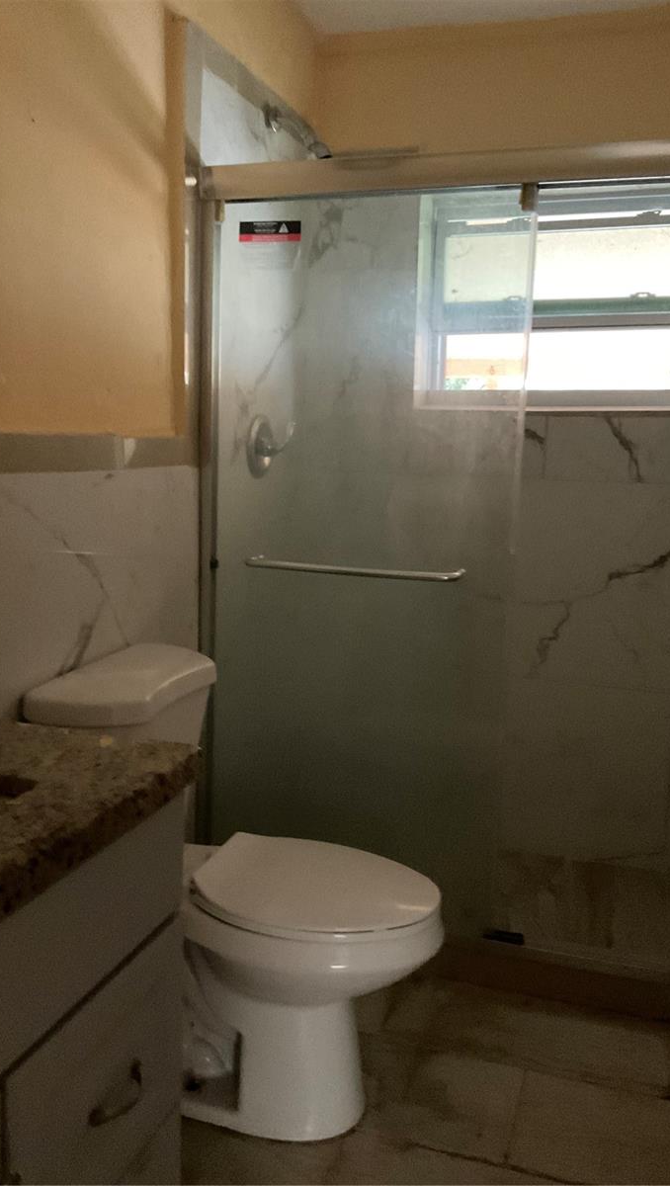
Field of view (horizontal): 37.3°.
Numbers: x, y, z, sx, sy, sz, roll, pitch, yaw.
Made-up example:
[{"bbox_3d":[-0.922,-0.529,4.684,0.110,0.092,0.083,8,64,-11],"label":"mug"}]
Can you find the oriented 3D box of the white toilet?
[{"bbox_3d":[-0.154,0.564,1.868,0.721,0.811,0.458,4,9,17],"label":"white toilet"}]

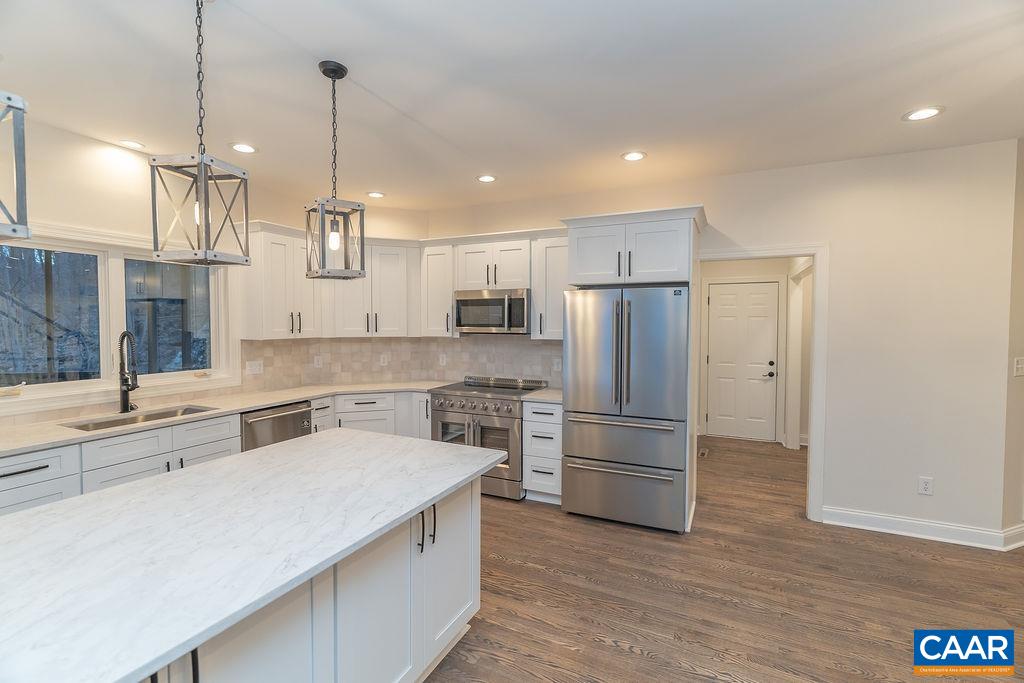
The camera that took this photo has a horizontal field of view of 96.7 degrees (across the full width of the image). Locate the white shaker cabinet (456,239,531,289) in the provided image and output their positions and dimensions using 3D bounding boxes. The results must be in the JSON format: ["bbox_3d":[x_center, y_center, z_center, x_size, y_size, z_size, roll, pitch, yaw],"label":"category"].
[{"bbox_3d":[-0.127,-0.714,4.446,0.811,0.439,0.330,1,2,25],"label":"white shaker cabinet"}]

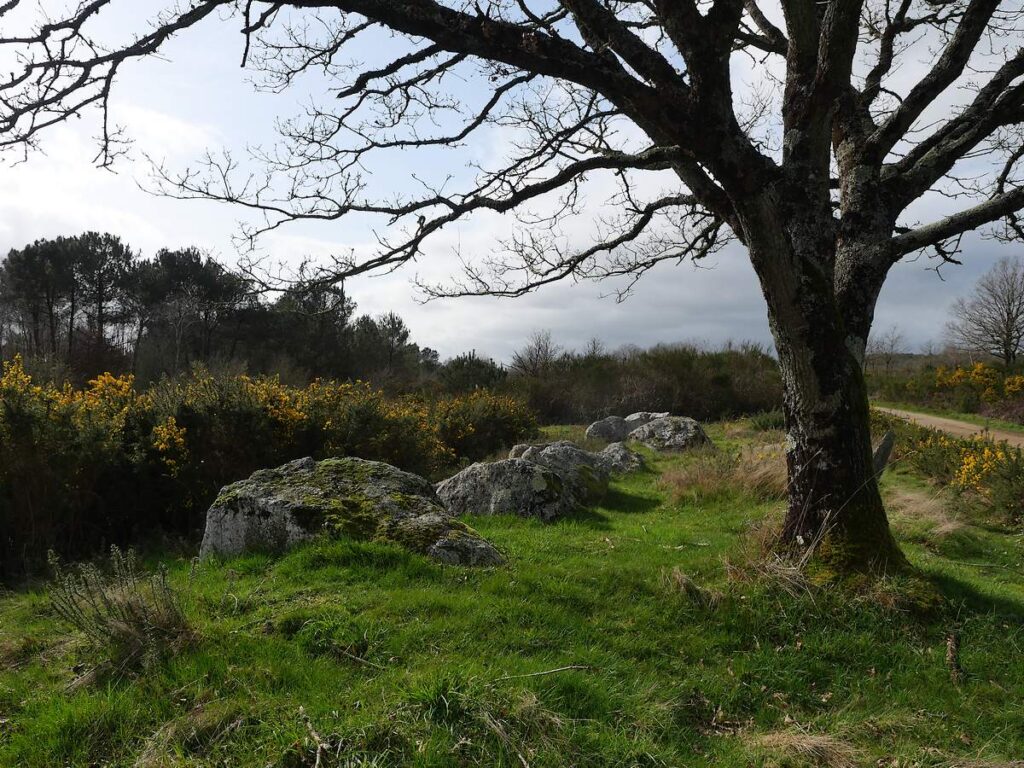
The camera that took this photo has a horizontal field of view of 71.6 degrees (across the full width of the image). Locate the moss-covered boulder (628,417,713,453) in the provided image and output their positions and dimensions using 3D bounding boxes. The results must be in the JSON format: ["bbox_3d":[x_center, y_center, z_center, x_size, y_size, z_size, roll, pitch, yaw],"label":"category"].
[{"bbox_3d":[3.284,1.029,14.919,1.750,0.720,1.250,0,1,0],"label":"moss-covered boulder"}]

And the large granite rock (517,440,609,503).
[{"bbox_3d":[0.629,1.084,9.619,1.350,0.720,1.350,0,1,0],"label":"large granite rock"}]

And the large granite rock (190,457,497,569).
[{"bbox_3d":[-1.445,1.123,6.619,2.650,0.820,1.400,0,1,6],"label":"large granite rock"}]

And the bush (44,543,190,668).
[{"bbox_3d":[-2.228,1.254,4.071,0.760,0.640,0.640,0,1,0],"label":"bush"}]

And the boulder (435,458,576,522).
[{"bbox_3d":[-0.109,1.168,8.170,1.620,0.660,1.100,0,1,8],"label":"boulder"}]

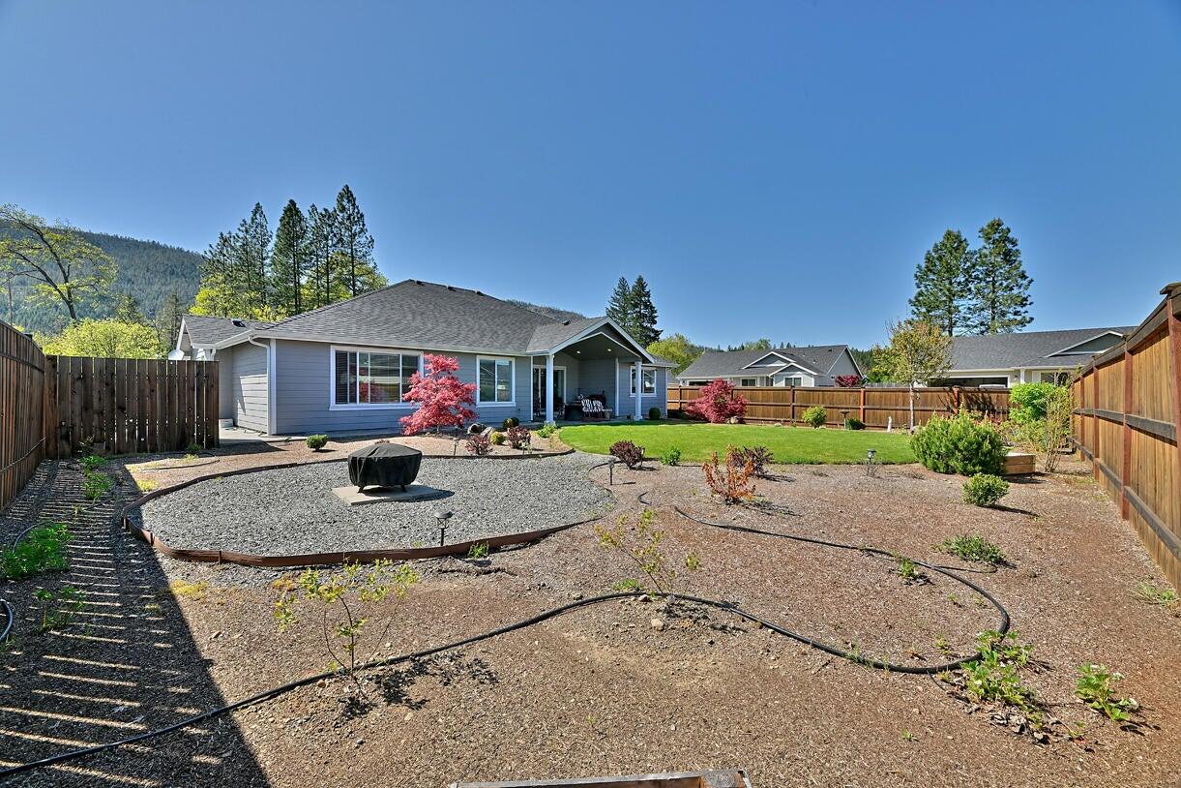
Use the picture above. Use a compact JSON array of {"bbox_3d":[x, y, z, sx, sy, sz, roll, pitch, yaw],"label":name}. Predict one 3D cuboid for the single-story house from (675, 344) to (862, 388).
[{"bbox_3d":[19.102,-1.755,48.500,14.200,5.700,13.300,0,0,43],"label":"single-story house"}]

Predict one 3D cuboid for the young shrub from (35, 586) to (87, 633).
[{"bbox_3d":[-2.650,1.070,2.290,0.200,0.210,0.200,0,0,0],"label":"young shrub"}]

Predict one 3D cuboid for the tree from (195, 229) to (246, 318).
[{"bbox_3d":[-40.227,-8.525,50.000,4.600,19.000,4.600,0,0,-39],"label":"tree"}]

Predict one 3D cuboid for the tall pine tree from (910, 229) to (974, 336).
[{"bbox_3d":[38.227,-8.125,50.000,6.000,19.200,6.000,0,0,37],"label":"tall pine tree"}]

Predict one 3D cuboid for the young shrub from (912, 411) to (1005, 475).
[{"bbox_3d":[5.930,0.780,7.450,1.320,0.980,1.250,0,0,0],"label":"young shrub"}]

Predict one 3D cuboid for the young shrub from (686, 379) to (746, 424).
[{"bbox_3d":[5.100,0.310,18.700,2.400,1.850,2.300,0,0,0],"label":"young shrub"}]

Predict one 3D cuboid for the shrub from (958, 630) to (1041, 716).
[{"bbox_3d":[1.826,1.197,2.050,0.290,0.180,0.300,0,0,42],"label":"shrub"}]

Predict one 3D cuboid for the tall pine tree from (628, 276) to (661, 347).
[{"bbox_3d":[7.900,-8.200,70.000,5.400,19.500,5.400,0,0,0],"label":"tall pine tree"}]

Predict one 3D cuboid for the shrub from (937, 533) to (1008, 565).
[{"bbox_3d":[2.850,1.130,3.440,0.420,0.190,0.370,0,0,0],"label":"shrub"}]

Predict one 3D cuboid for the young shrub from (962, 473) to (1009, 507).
[{"bbox_3d":[4.646,1.125,5.400,0.460,0.385,0.460,0,0,0],"label":"young shrub"}]

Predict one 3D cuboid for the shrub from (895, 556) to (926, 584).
[{"bbox_3d":[2.110,1.150,3.030,0.170,0.160,0.170,0,0,0],"label":"shrub"}]

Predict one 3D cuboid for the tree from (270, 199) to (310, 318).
[{"bbox_3d":[-32.751,-10.025,50.000,4.400,22.000,4.400,0,0,-33],"label":"tree"}]

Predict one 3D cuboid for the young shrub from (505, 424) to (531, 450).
[{"bbox_3d":[-1.527,0.936,9.800,0.530,0.500,0.500,0,0,-9],"label":"young shrub"}]

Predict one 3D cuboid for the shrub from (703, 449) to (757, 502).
[{"bbox_3d":[1.638,0.949,5.400,0.620,0.614,0.560,0,0,0],"label":"shrub"}]

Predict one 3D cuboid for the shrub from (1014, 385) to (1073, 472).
[{"bbox_3d":[8.266,0.624,8.350,0.850,1.548,0.850,0,0,0],"label":"shrub"}]

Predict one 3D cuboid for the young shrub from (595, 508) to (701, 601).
[{"bbox_3d":[0.363,1.001,2.920,0.620,0.540,0.550,0,0,7],"label":"young shrub"}]

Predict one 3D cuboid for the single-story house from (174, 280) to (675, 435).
[{"bbox_3d":[-6.900,-2.090,21.800,15.500,6.250,18.850,0,0,43],"label":"single-story house"}]

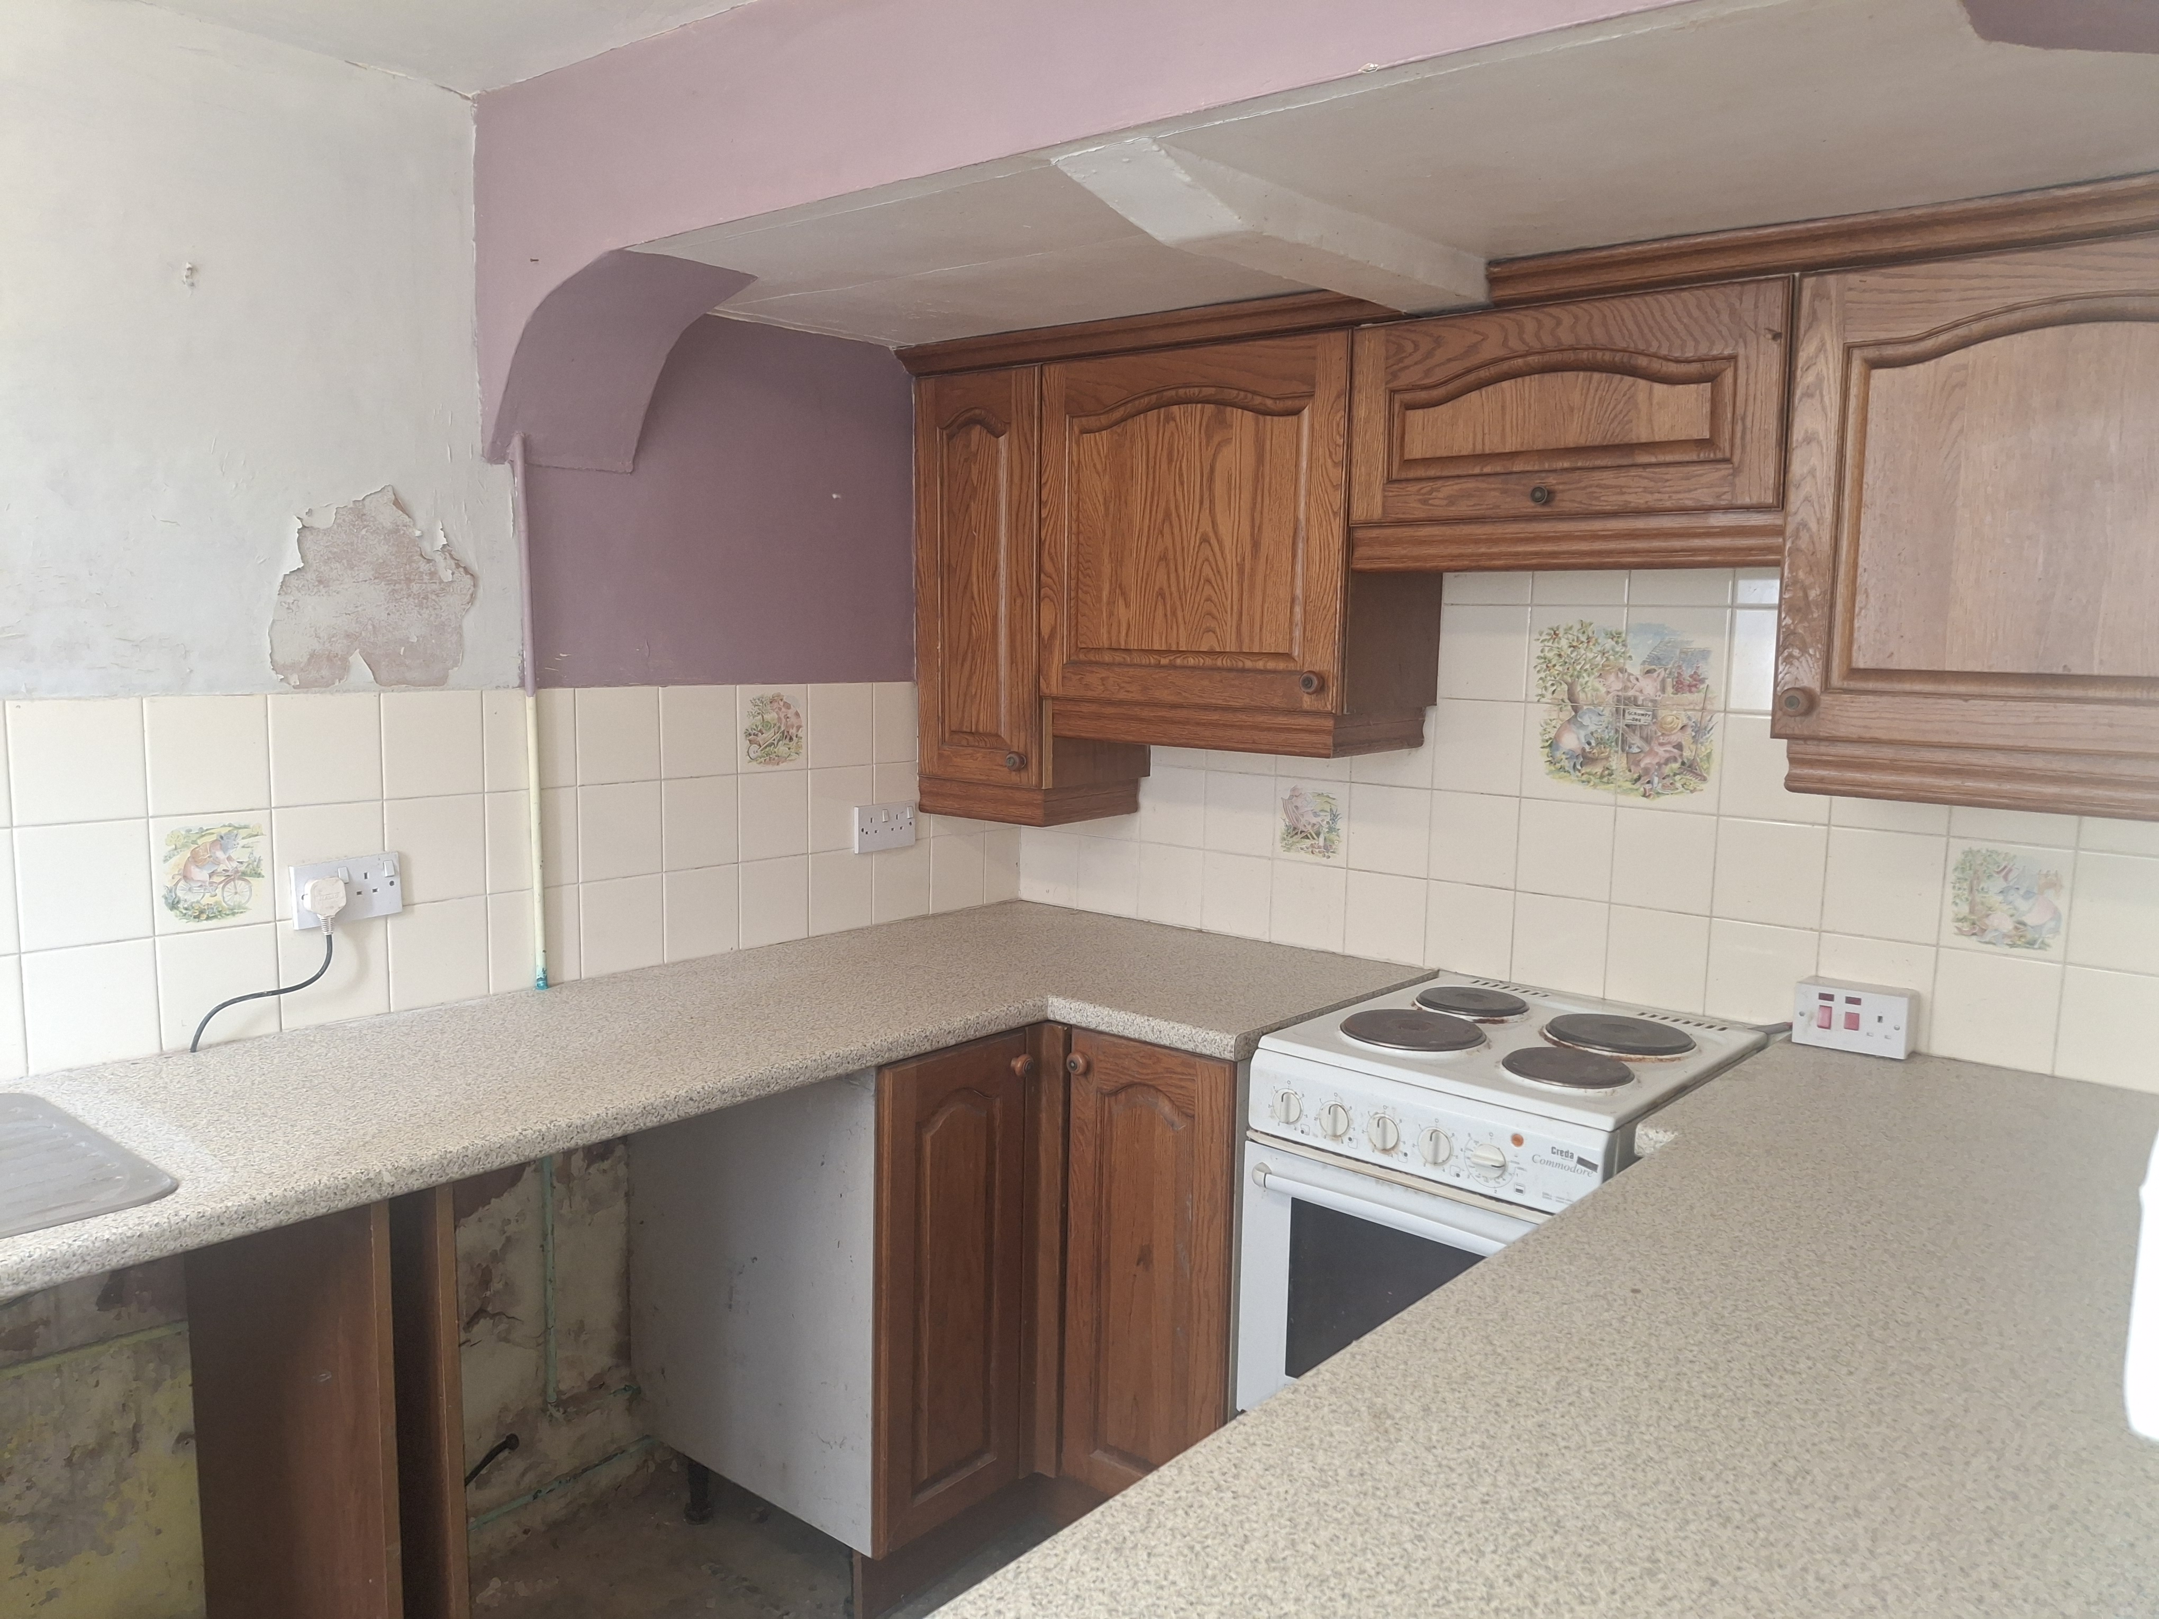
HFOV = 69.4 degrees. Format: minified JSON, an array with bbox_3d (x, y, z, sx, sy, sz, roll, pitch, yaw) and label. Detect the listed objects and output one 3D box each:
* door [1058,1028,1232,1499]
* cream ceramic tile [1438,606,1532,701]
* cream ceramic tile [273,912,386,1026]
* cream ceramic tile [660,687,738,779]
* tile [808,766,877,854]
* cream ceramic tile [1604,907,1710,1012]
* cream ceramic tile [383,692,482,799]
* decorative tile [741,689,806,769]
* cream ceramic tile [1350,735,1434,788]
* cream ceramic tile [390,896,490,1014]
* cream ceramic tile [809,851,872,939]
[{"bbox_3d":[0.102,0.699,2.310,0.295,0.717,0.021,7,9,39],"label":"door"},{"bbox_3d":[0.650,-0.252,2.491,0.150,0.150,0.010,7,9,39],"label":"cream ceramic tile"},{"bbox_3d":[-1.024,0.217,2.148,0.009,0.148,0.149,7,9,41],"label":"cream ceramic tile"},{"bbox_3d":[-0.628,-0.129,2.584,0.007,0.150,0.150,7,9,39],"label":"cream ceramic tile"},{"bbox_3d":[-0.429,0.000,2.800,0.008,0.150,0.150,7,9,40],"label":"tile"},{"bbox_3d":[0.862,0.225,2.325,0.150,0.147,0.008,7,9,40],"label":"cream ceramic tile"},{"bbox_3d":[-0.922,-0.094,2.235,0.007,0.150,0.150,7,9,39],"label":"cream ceramic tile"},{"bbox_3d":[-0.526,-0.141,2.674,0.010,0.150,0.150,7,9,40],"label":"decorative tile"},{"bbox_3d":[0.523,-0.115,2.579,0.150,0.150,0.008,7,9,40],"label":"cream ceramic tile"},{"bbox_3d":[-0.937,0.208,2.287,0.010,0.151,0.151,7,9,40],"label":"cream ceramic tile"},{"bbox_3d":[-0.434,0.151,2.817,0.008,0.150,0.150,7,9,40],"label":"cream ceramic tile"}]

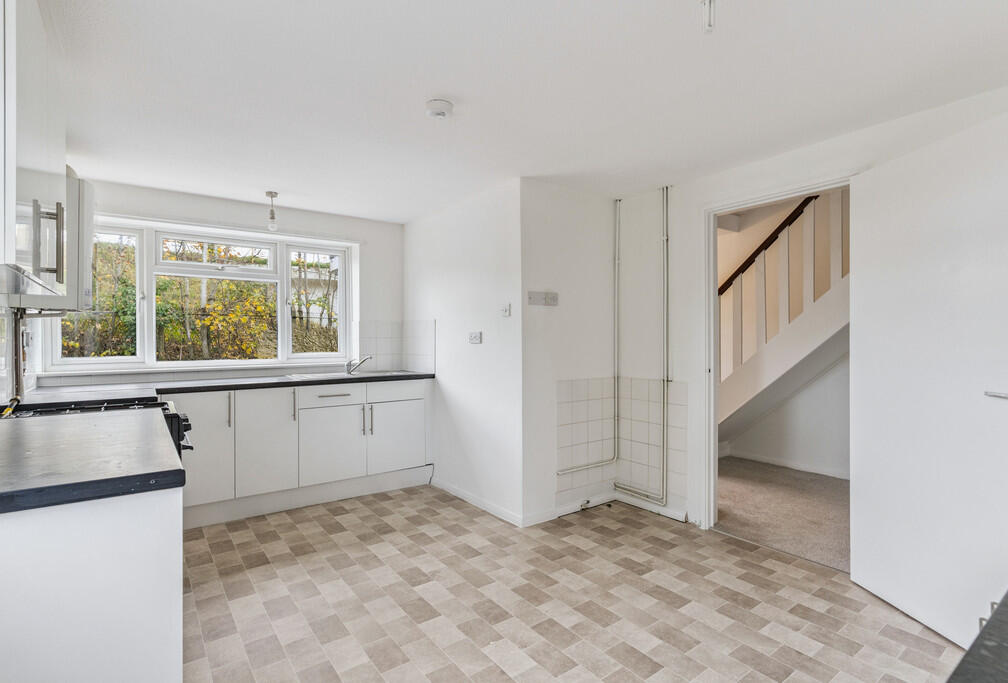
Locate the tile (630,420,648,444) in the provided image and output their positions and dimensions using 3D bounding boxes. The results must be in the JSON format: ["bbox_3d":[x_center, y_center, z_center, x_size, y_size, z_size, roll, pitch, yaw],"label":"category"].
[{"bbox_3d":[0.984,0.649,3.486,0.008,0.150,0.150,0,0,-37],"label":"tile"}]

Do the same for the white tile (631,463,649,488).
[{"bbox_3d":[0.982,0.949,3.464,0.010,0.150,0.150,0,0,-36],"label":"white tile"}]

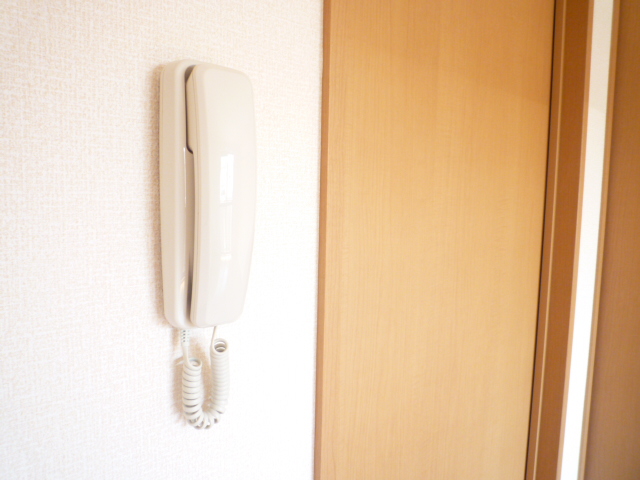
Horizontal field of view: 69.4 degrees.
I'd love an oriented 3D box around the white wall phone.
[{"bbox_3d":[-0.094,0.010,0.403,0.065,0.304,0.062,-4,7,-40],"label":"white wall phone"}]

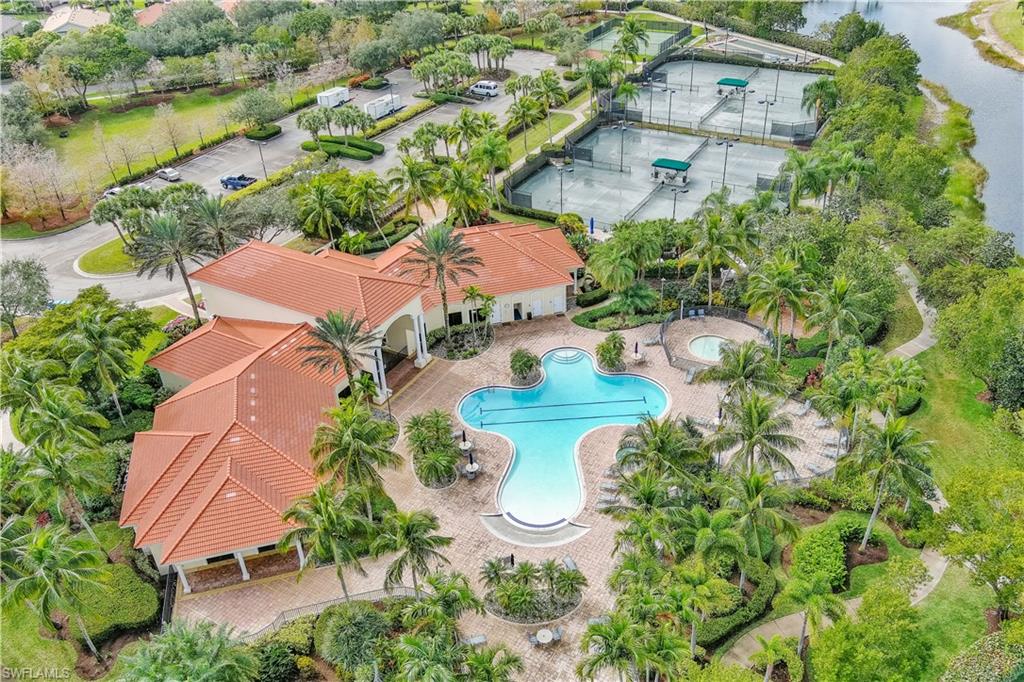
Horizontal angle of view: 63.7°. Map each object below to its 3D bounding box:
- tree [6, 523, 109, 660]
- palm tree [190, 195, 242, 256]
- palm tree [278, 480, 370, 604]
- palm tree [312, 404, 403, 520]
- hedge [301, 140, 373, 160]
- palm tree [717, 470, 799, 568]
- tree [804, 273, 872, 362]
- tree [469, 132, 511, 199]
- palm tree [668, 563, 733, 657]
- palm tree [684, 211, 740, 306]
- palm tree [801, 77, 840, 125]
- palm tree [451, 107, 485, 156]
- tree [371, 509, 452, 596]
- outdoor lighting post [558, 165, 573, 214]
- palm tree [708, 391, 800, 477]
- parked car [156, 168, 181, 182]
[{"bbox_3d":[-27.223,16.133,50.981,6.600,11.700,6.600,-3,33,0],"label":"tree"},{"bbox_3d":[-31.574,-9.868,90.537,7.000,11.300,7.000,-3,33,0],"label":"palm tree"},{"bbox_3d":[-11.625,13.882,53.646,6.102,10.878,5.797,-13,35,-15],"label":"palm tree"},{"bbox_3d":[-12.087,10.230,65.145,6.937,11.313,6.729,-3,33,0],"label":"palm tree"},{"bbox_3d":[-29.701,-32.386,140.585,15.167,0.900,2.279,16,38,26],"label":"hedge"},{"bbox_3d":[16.729,12.466,55.948,5.614,8.324,5.333,10,35,18],"label":"palm tree"},{"bbox_3d":[29.505,-1.351,75.078,6.466,9.255,6.143,12,36,21],"label":"tree"},{"bbox_3d":[-2.824,-23.380,115.361,5.652,11.227,5.482,-3,33,0],"label":"tree"},{"bbox_3d":[10.893,16.711,50.294,3.500,8.100,3.500,-3,33,0],"label":"palm tree"},{"bbox_3d":[20.374,-7.755,84.330,6.049,10.528,5.746,6,34,13],"label":"palm tree"},{"bbox_3d":[46.837,-35.763,125.989,5.900,8.600,5.900,-3,33,0],"label":"palm tree"},{"bbox_3d":[-6.687,-31.091,124.644,5.568,7.383,5.289,-4,33,-2],"label":"palm tree"},{"bbox_3d":[-6.437,14.819,54.446,5.377,7.998,5.108,-9,34,-9],"label":"tree"},{"bbox_3d":[6.680,-19.097,106.325,1.700,6.700,1.200,16,38,26],"label":"outdoor lighting post"},{"bbox_3d":[17.214,8.886,58.948,6.800,9.800,6.800,-3,33,0],"label":"palm tree"},{"bbox_3d":[-52.072,-25.059,124.930,4.500,1.430,1.780,18,39,29],"label":"parked car"}]

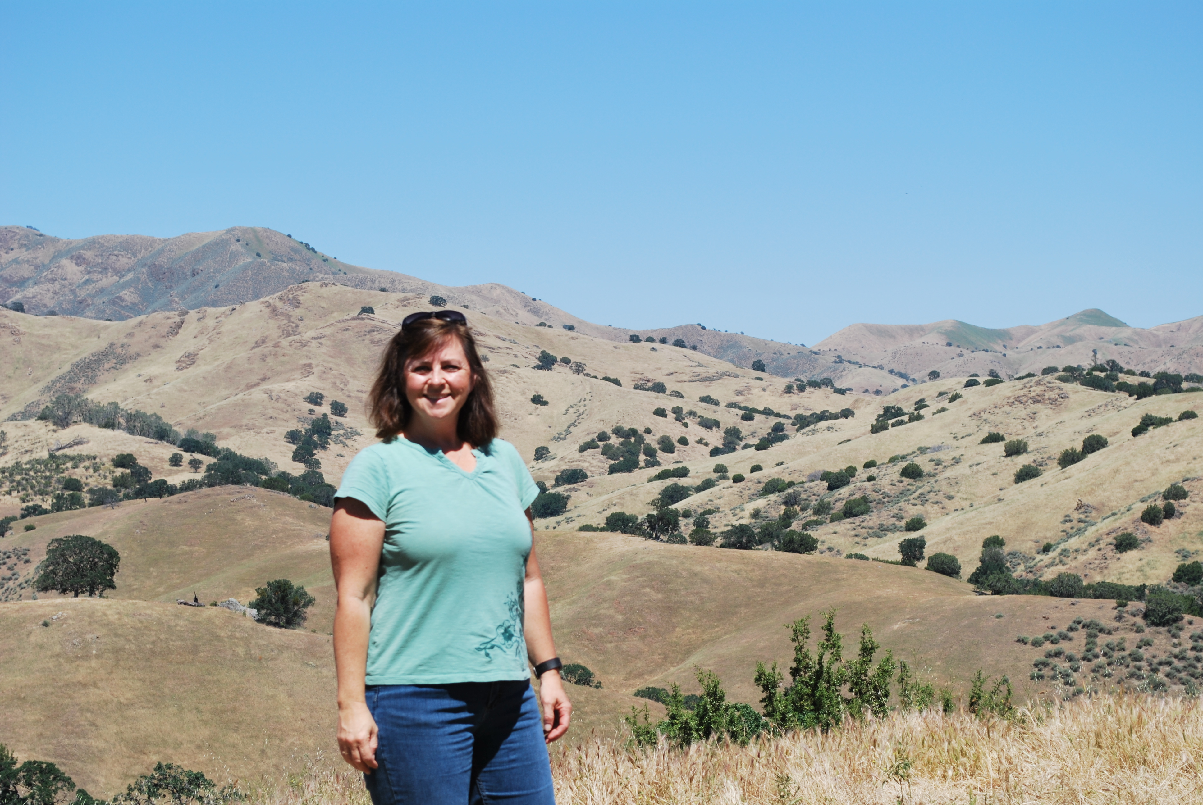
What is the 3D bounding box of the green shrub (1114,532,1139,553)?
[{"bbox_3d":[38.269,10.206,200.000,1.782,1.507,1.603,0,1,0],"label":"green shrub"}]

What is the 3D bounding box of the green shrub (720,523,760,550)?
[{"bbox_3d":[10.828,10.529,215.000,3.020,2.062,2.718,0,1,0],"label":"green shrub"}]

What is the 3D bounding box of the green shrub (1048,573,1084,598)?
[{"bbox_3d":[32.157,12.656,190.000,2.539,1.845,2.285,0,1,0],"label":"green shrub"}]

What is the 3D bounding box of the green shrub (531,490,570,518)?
[{"bbox_3d":[-8.030,15.980,430.000,6.190,4.270,5.570,0,0,0],"label":"green shrub"}]

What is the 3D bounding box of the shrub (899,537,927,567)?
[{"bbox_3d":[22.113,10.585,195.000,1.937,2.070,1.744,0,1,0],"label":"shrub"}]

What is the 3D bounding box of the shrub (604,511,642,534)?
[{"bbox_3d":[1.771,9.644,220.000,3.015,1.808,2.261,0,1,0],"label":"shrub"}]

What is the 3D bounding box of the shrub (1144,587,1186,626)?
[{"bbox_3d":[49.290,17.920,240.000,3.620,3.450,3.260,0,0,0],"label":"shrub"}]

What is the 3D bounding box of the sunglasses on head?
[{"bbox_3d":[-0.351,-0.141,5.799,0.140,0.045,0.130,-1,-35,-3],"label":"sunglasses on head"}]

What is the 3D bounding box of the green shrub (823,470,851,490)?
[{"bbox_3d":[36.050,11.940,420.000,4.320,3.160,3.890,0,0,0],"label":"green shrub"}]

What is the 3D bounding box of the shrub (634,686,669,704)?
[{"bbox_3d":[4.030,23.640,220.000,2.860,1.790,2.580,0,0,0],"label":"shrub"}]

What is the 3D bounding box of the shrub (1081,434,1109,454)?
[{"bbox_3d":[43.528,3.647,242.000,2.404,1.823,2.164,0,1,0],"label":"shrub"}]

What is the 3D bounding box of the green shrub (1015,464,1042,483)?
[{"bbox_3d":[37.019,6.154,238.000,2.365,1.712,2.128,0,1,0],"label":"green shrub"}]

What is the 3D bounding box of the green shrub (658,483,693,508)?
[{"bbox_3d":[11.710,14.580,430.000,5.600,3.830,5.040,0,0,0],"label":"green shrub"}]

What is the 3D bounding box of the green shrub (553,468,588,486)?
[{"bbox_3d":[-5.570,13.610,500.000,6.170,3.250,5.550,0,0,0],"label":"green shrub"}]

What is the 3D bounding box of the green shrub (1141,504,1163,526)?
[{"bbox_3d":[64.250,13.150,320.000,2.740,2.630,2.470,0,0,0],"label":"green shrub"}]

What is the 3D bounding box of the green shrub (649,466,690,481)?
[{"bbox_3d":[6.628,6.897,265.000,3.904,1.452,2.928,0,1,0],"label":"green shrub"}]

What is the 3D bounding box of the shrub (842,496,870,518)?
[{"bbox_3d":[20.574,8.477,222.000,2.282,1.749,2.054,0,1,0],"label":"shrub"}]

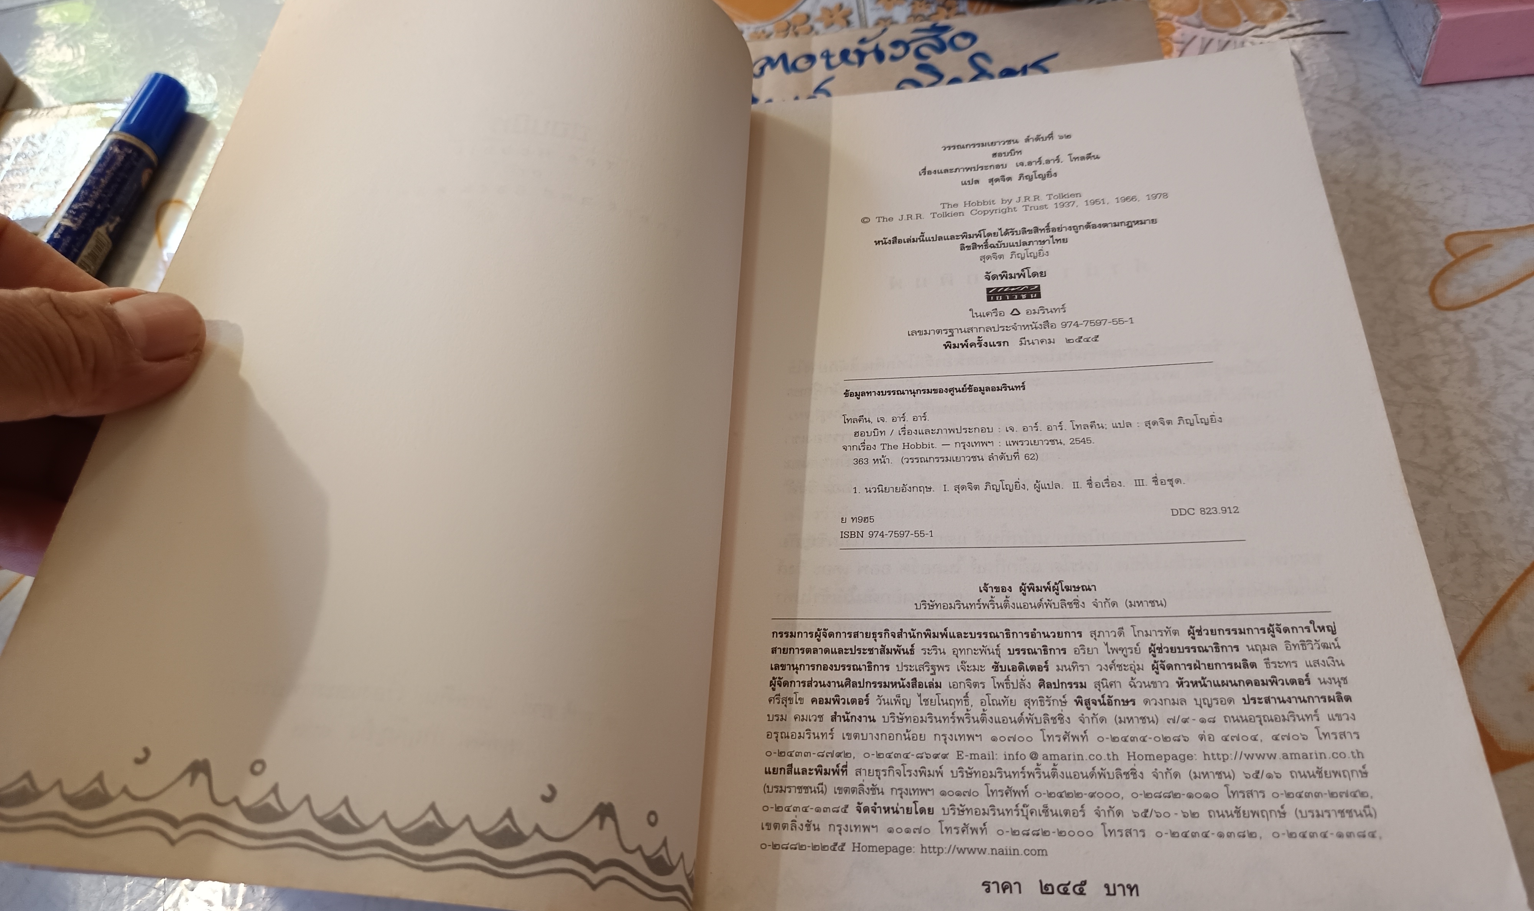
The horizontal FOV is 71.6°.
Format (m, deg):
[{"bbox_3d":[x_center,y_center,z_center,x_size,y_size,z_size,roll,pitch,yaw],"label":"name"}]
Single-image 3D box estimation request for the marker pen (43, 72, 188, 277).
[{"bbox_3d":[-0.214,-0.065,0.329,0.017,0.017,0.139,4,62,12],"label":"marker pen"}]

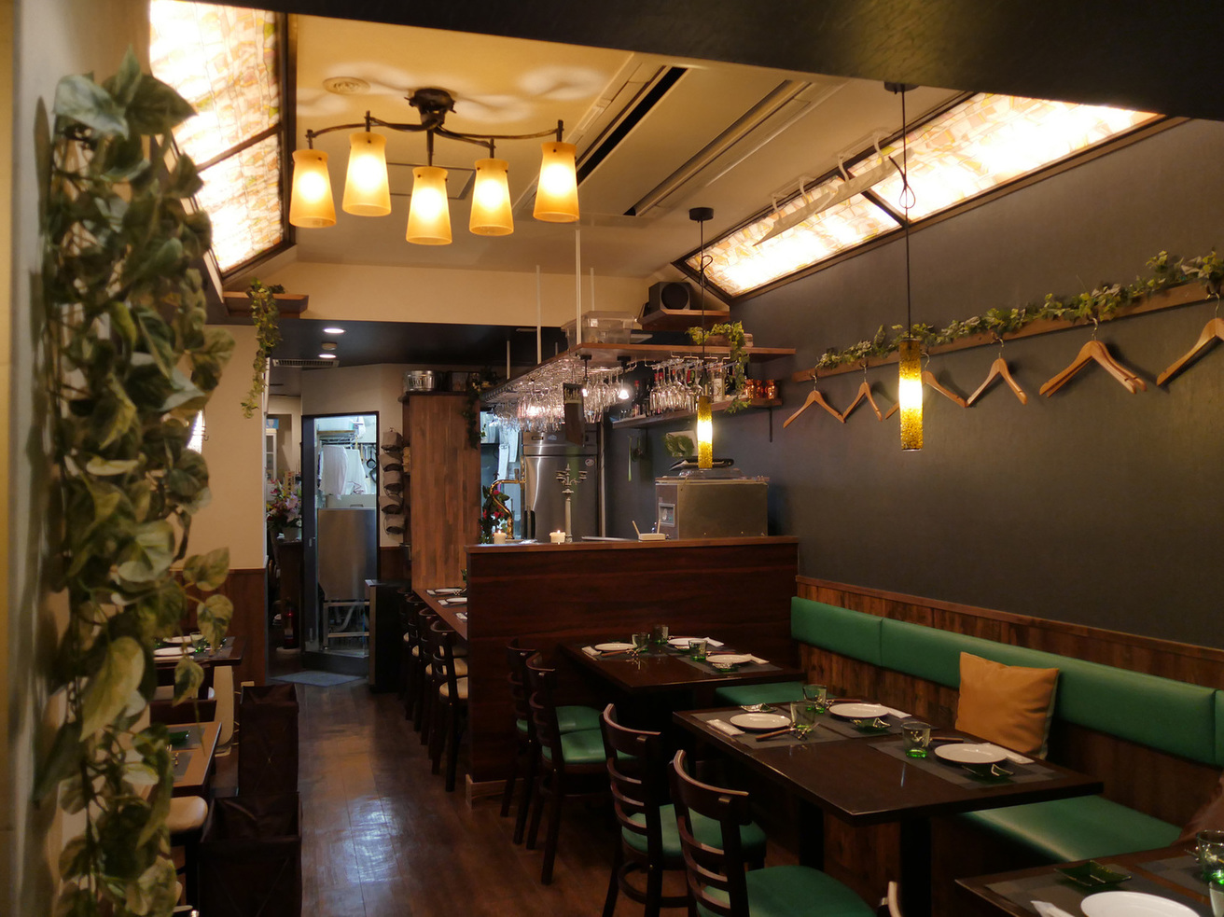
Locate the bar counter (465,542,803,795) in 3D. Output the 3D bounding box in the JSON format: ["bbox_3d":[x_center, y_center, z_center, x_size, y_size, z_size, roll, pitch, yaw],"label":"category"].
[{"bbox_3d":[0.119,1.025,5.012,1.746,1.235,0.240,0,-1,-18],"label":"bar counter"}]

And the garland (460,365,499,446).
[{"bbox_3d":[-0.925,-0.356,6.943,0.243,0.565,0.200,0,-1,-18],"label":"garland"}]

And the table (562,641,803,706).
[{"bbox_3d":[0.267,1.219,4.251,0.740,0.727,1.049,0,-1,-18],"label":"table"}]

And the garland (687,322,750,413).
[{"bbox_3d":[0.537,-0.462,4.985,0.308,0.467,0.200,0,-1,-18],"label":"garland"}]

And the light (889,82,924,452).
[{"bbox_3d":[0.896,-0.608,2.994,0.105,1.165,0.105,0,-1,-18],"label":"light"}]

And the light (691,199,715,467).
[{"bbox_3d":[0.408,-0.523,4.384,0.110,1.138,0.110,-1,-1,0],"label":"light"}]

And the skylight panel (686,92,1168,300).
[{"bbox_3d":[1.052,-1.071,4.164,0.395,0.050,3.308,34,-11,-14],"label":"skylight panel"}]

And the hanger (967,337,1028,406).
[{"bbox_3d":[1.401,-0.326,3.615,0.050,0.236,0.425,0,-1,-8],"label":"hanger"}]

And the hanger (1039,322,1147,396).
[{"bbox_3d":[1.536,-0.330,3.189,0.090,0.223,0.430,0,-1,-21],"label":"hanger"}]

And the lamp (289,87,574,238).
[{"bbox_3d":[-0.575,-0.932,3.189,0.910,0.470,0.440,-1,-1,0],"label":"lamp"}]

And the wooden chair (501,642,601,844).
[{"bbox_3d":[-0.239,1.194,4.322,0.465,0.793,0.420,0,-1,-18],"label":"wooden chair"}]

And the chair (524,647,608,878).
[{"bbox_3d":[-0.102,1.221,4.031,0.490,0.806,0.420,0,-1,-15],"label":"chair"}]

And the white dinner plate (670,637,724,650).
[{"bbox_3d":[0.355,0.849,4.569,0.187,0.022,0.187,0,-1,-18],"label":"white dinner plate"}]

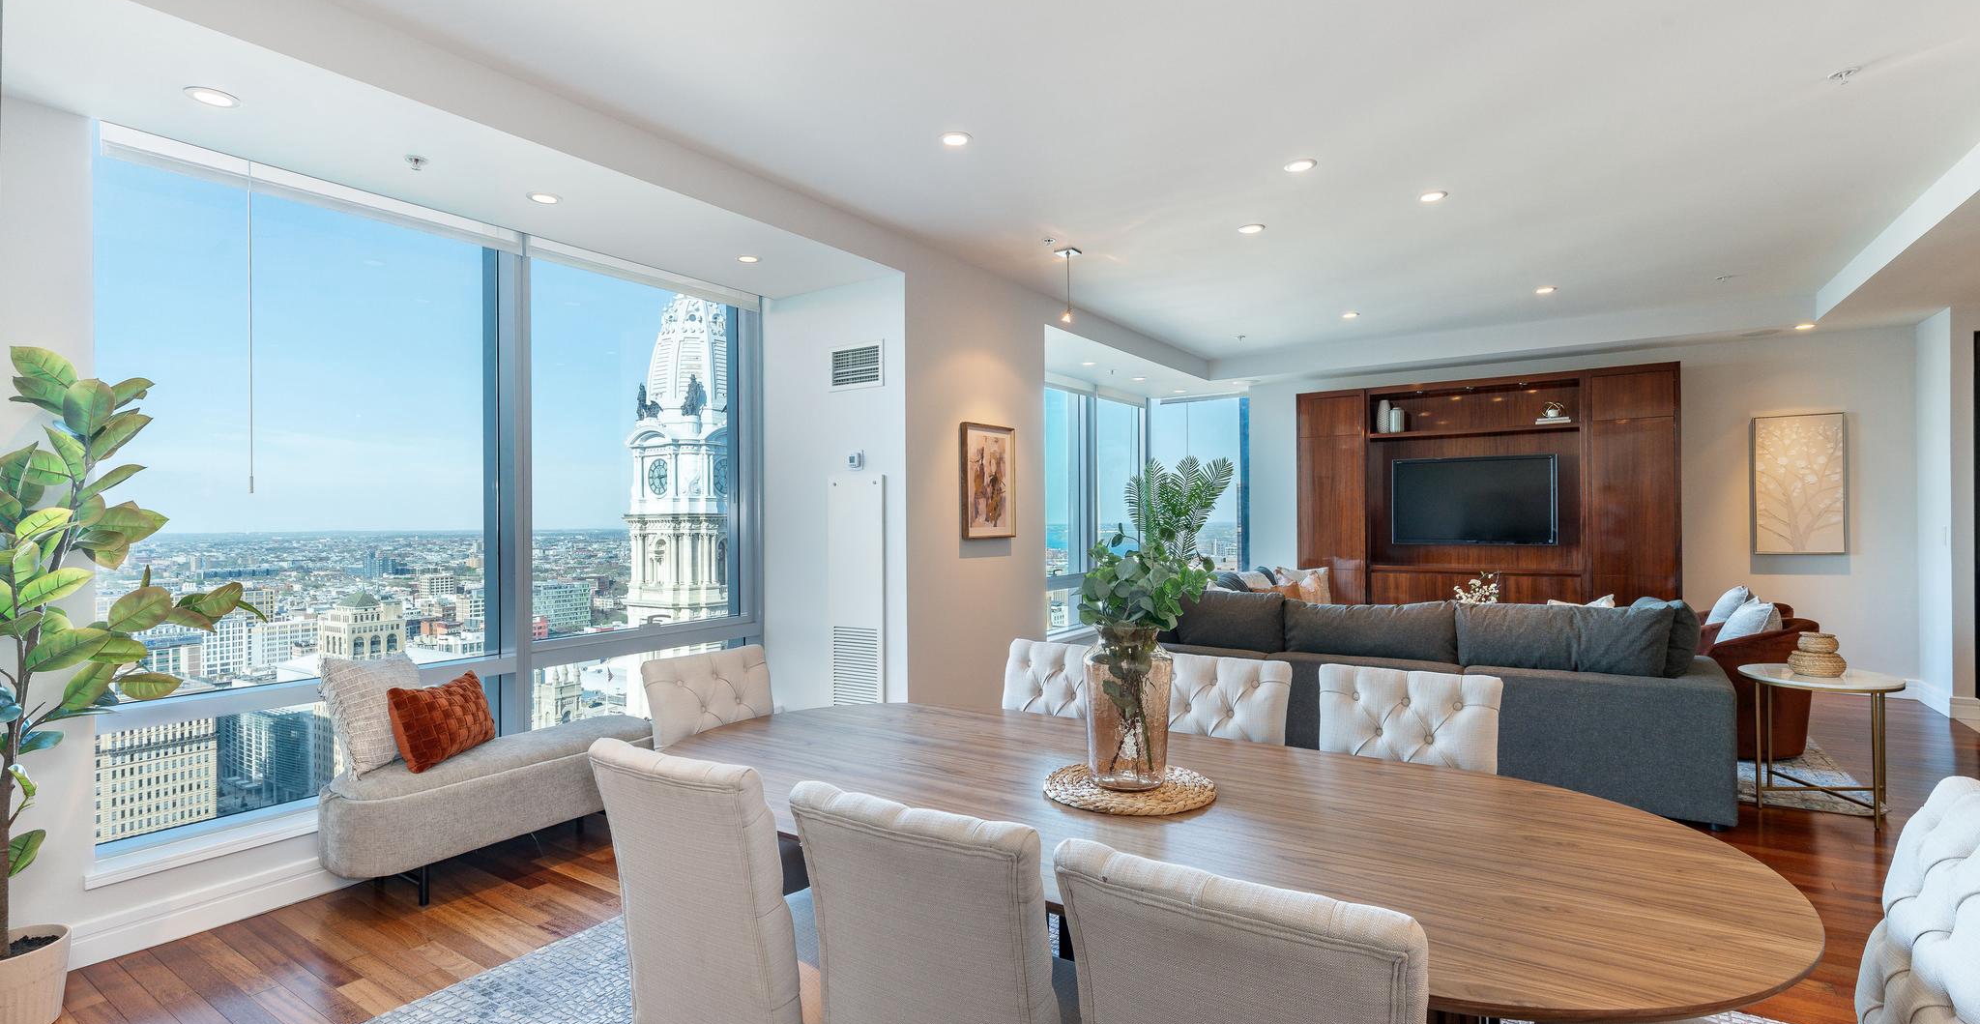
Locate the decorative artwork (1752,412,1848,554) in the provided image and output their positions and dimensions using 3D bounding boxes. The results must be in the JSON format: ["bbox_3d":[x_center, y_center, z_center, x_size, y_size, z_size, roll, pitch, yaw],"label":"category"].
[{"bbox_3d":[6.289,-0.210,6.839,0.522,1.079,0.045,-1,0,34],"label":"decorative artwork"}]

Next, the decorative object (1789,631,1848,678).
[{"bbox_3d":[3.951,0.683,4.185,0.190,0.185,0.190,-1,0,33],"label":"decorative object"}]

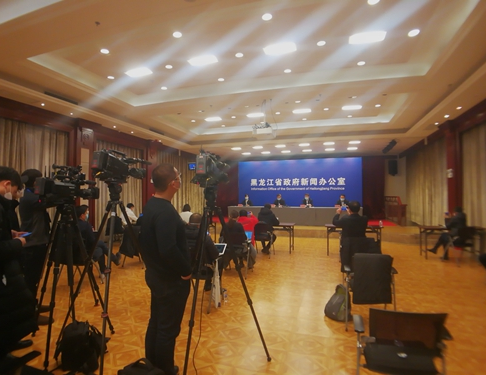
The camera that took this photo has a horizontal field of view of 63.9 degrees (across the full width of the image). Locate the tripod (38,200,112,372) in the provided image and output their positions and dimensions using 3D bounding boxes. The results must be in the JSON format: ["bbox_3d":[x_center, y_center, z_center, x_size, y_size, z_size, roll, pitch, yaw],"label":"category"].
[{"bbox_3d":[-1.830,0.855,3.903,0.820,1.430,0.860,-1,-1,25],"label":"tripod"}]

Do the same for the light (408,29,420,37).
[{"bbox_3d":[2.760,-2.485,6.290,0.180,0.060,0.180,-2,-1,14],"label":"light"}]

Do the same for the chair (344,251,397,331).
[{"bbox_3d":[1.484,1.155,4.522,0.590,0.850,0.580,-2,-1,19],"label":"chair"}]

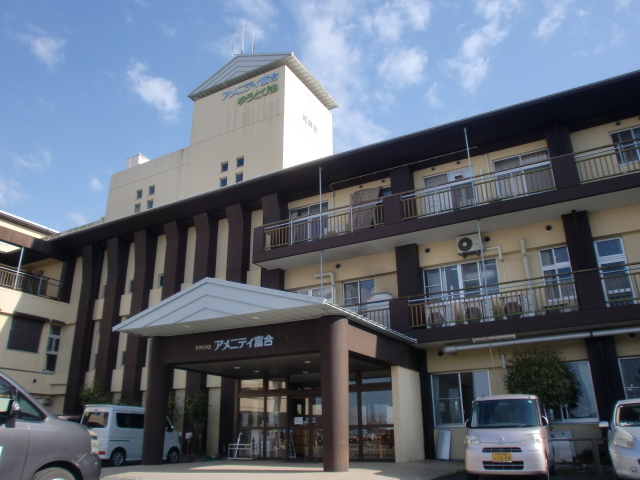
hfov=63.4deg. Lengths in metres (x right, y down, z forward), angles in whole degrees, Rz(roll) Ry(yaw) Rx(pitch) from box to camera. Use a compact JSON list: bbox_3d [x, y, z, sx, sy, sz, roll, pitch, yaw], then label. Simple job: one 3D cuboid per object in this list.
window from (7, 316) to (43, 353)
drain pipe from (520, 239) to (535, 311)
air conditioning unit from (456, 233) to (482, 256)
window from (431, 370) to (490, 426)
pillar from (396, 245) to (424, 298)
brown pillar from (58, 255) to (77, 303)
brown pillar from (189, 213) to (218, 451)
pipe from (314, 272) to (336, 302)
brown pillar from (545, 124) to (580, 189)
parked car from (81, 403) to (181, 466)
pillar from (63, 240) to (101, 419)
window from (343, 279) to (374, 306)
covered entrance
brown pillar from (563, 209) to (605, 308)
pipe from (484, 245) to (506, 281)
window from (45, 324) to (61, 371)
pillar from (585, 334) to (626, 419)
[{"bbox_3d":[-13.681,4.446,24.174,0.120,1.530,1.580,-11,-23,26],"label":"window"},{"bbox_3d":[5.988,1.065,14.804,0.128,2.343,0.170,-12,-23,26],"label":"drain pipe"},{"bbox_3d":[4.988,0.183,17.131,0.790,0.590,0.310,-11,-23,26],"label":"air conditioning unit"},{"bbox_3d":[4.411,4.945,16.067,1.830,1.630,0.120,-11,-23,26],"label":"window"},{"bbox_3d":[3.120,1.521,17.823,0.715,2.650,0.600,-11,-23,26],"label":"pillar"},{"bbox_3d":[-12.137,1.882,24.812,0.383,2.386,0.511,-12,-23,26],"label":"brown pillar"},{"bbox_3d":[-4.654,3.353,19.875,0.710,9.159,0.738,-12,-23,26],"label":"brown pillar"},{"bbox_3d":[0.211,1.916,19.478,0.970,1.320,0.130,-11,-23,26],"label":"pipe"},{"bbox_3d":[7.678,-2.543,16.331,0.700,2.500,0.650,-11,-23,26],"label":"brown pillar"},{"bbox_3d":[-6.474,6.872,18.118,1.475,1.900,3.395,-12,-23,27],"label":"parked car"},{"bbox_3d":[-10.525,4.584,22.735,0.682,9.159,0.738,-12,-23,26],"label":"pillar"},{"bbox_3d":[1.332,2.049,17.310,1.193,1.434,0.099,-12,-23,26],"label":"window"},{"bbox_3d":[-1.144,3.889,14.378,6.300,4.350,6.300,-11,-23,26],"label":"covered entrance"},{"bbox_3d":[7.236,0.694,14.143,0.625,2.954,0.568,-12,-23,26],"label":"brown pillar"},{"bbox_3d":[5.208,0.746,15.330,0.483,1.122,0.114,-12,-23,26],"label":"pipe"},{"bbox_3d":[-12.089,4.899,23.416,0.114,2.002,0.525,-12,-23,26],"label":"window"},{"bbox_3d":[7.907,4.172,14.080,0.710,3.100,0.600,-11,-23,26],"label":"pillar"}]

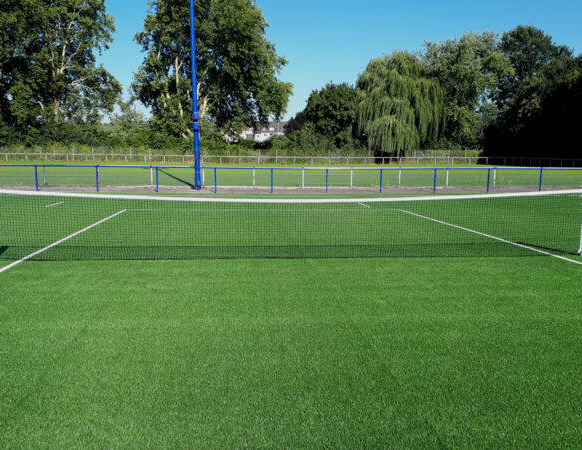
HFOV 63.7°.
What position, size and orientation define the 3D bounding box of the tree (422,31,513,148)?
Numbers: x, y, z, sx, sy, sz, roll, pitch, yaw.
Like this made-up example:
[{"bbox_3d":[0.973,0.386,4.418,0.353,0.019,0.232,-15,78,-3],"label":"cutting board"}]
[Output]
[{"bbox_3d":[28.980,-20.950,77.820,15.950,21.720,15.500,0,8,0],"label":"tree"}]

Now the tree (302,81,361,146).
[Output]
[{"bbox_3d":[7.260,-16.450,76.440,10.440,13.210,10.500,0,8,0],"label":"tree"}]

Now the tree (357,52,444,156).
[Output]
[{"bbox_3d":[16.650,-17.510,71.240,13.080,16.780,13.000,0,8,0],"label":"tree"}]

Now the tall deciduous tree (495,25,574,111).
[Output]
[{"bbox_3d":[40.910,-21.410,77.750,14.600,22.650,14.500,0,8,0],"label":"tall deciduous tree"}]

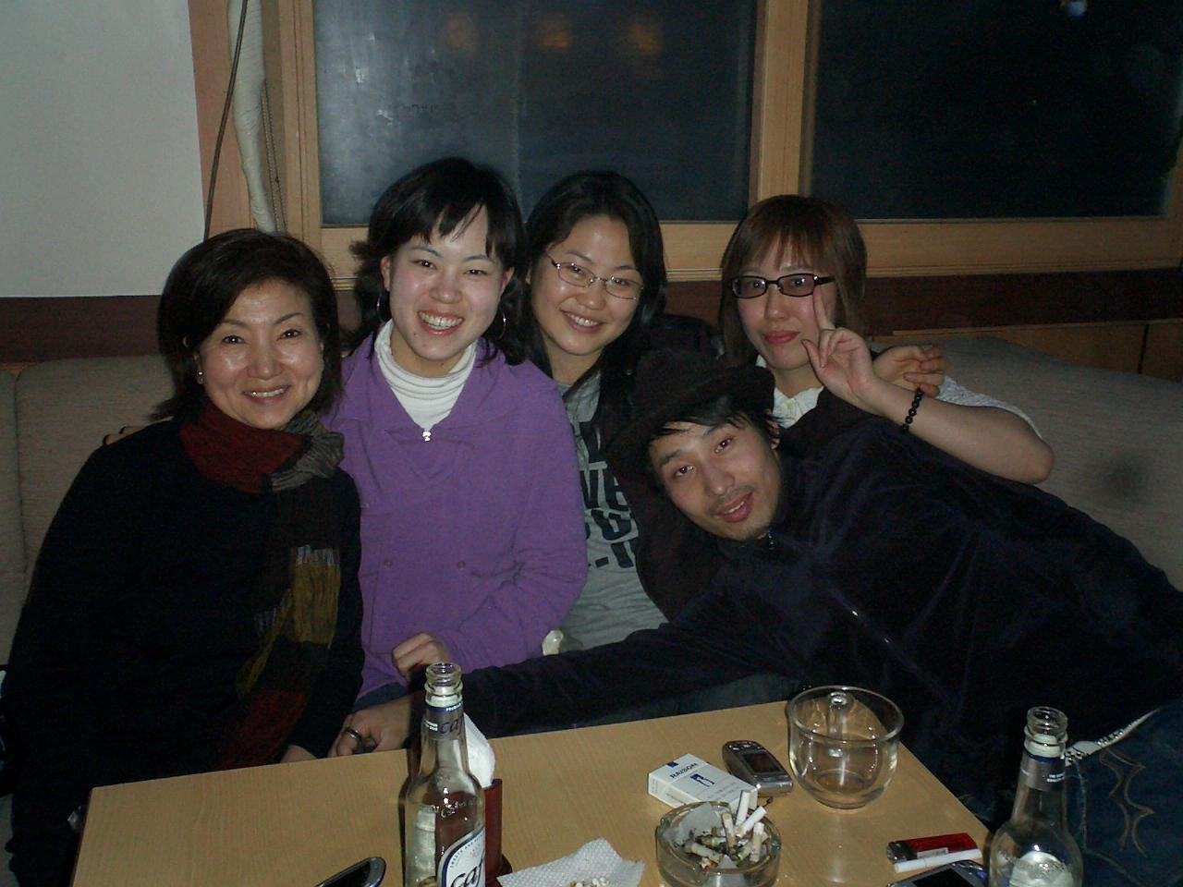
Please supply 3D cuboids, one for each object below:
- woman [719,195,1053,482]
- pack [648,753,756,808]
[{"bbox_3d":[0.304,0.298,1.692,0.540,1.200,0.650,3,16,7],"label":"woman"},{"bbox_3d":[0.106,0.332,1.205,0.056,0.022,0.087,-14,21,-41],"label":"pack"}]

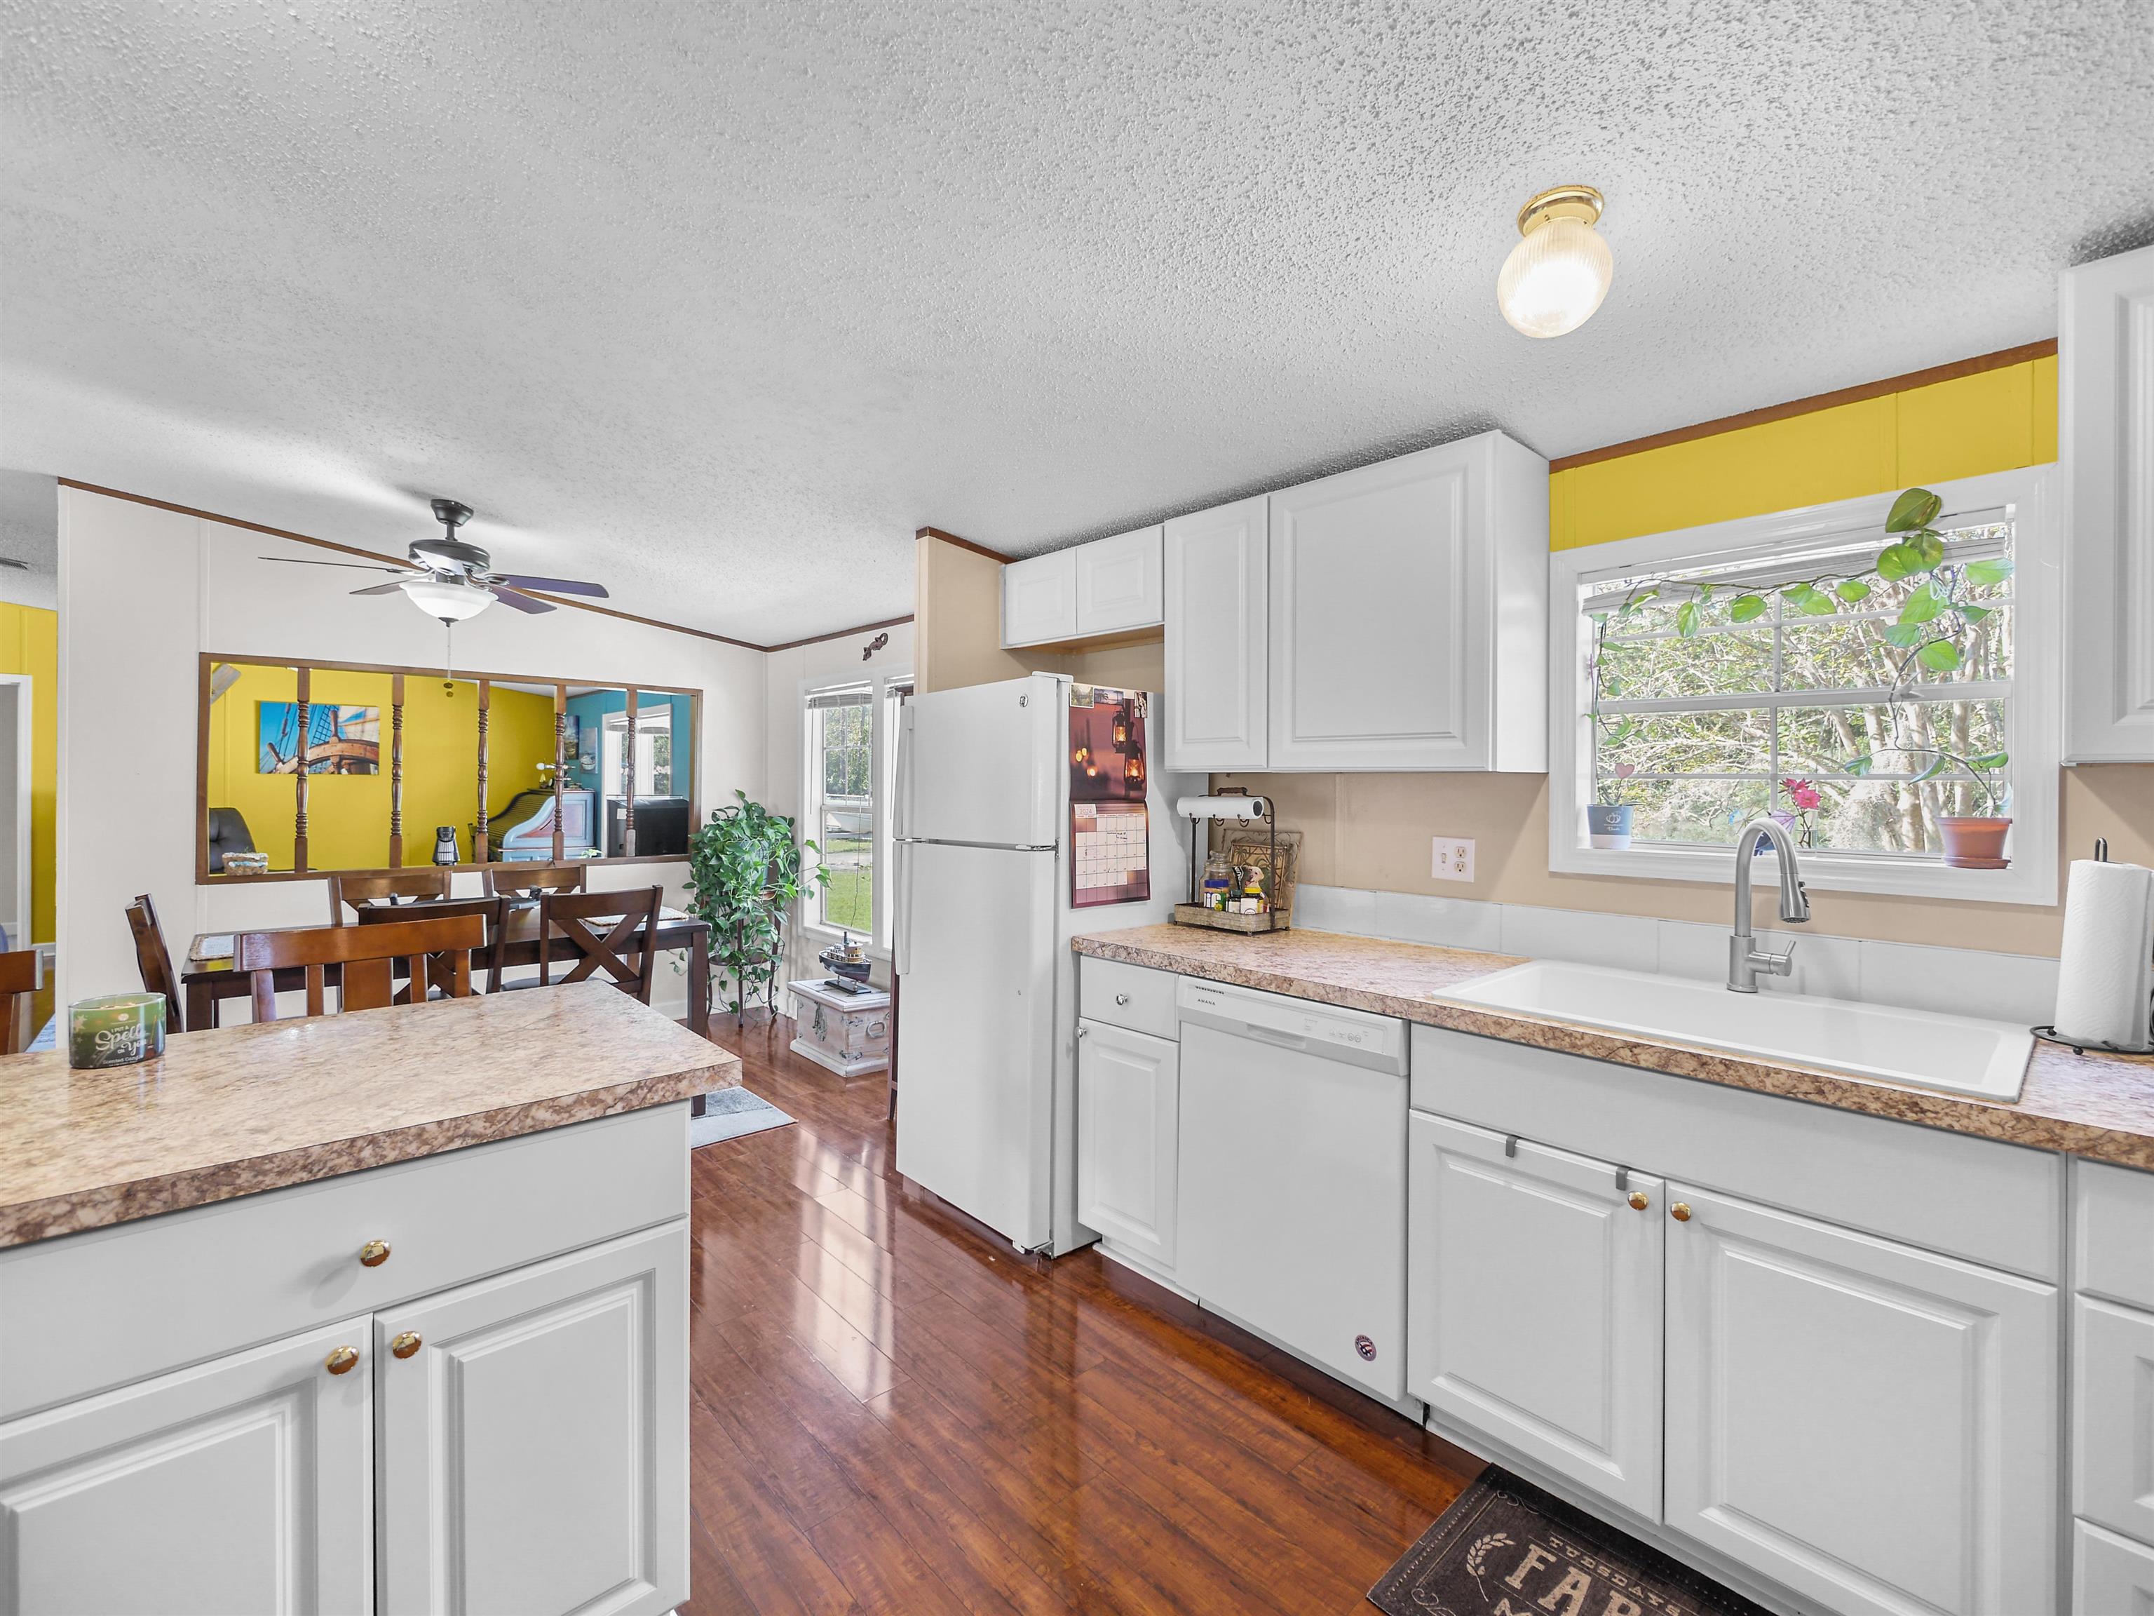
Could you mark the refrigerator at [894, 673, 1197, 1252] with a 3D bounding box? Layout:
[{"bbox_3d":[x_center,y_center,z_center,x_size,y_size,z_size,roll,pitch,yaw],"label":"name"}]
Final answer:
[{"bbox_3d":[-0.096,0.444,2.951,0.780,1.656,0.755,-1,2,-42],"label":"refrigerator"}]

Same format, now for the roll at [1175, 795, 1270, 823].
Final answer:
[{"bbox_3d":[0.434,0.002,2.645,0.067,0.067,0.295,-1,2,-42],"label":"roll"}]

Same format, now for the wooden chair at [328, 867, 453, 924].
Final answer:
[{"bbox_3d":[-2.886,0.772,3.704,0.450,0.940,0.540,-1,2,-42],"label":"wooden chair"}]

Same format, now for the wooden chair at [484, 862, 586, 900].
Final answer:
[{"bbox_3d":[-2.465,0.767,4.077,0.450,0.940,0.540,-1,2,-42],"label":"wooden chair"}]

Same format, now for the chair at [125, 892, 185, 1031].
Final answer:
[{"bbox_3d":[-2.982,0.784,3.123,0.540,0.940,0.450,-1,2,-42],"label":"chair"}]

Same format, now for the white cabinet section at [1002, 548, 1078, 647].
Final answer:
[{"bbox_3d":[-0.011,-0.719,3.125,0.340,0.295,0.384,0,1,-43],"label":"white cabinet section"}]

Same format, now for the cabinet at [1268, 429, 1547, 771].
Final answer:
[{"bbox_3d":[0.836,-0.467,2.245,0.320,0.750,0.595,-1,2,-42],"label":"cabinet"}]

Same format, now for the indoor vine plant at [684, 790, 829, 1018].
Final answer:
[{"bbox_3d":[-1.851,0.558,4.897,0.660,1.330,0.660,-1,2,-42],"label":"indoor vine plant"}]

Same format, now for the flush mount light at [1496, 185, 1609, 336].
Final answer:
[{"bbox_3d":[0.747,-0.837,1.355,0.158,0.187,0.158,9,-5,-41],"label":"flush mount light"}]

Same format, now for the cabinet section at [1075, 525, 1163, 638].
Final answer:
[{"bbox_3d":[0.249,-0.702,2.843,0.340,0.298,0.384,0,1,-43],"label":"cabinet section"}]

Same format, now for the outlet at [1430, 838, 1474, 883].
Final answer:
[{"bbox_3d":[0.996,0.138,2.308,0.010,0.114,0.117,-1,2,-42],"label":"outlet"}]

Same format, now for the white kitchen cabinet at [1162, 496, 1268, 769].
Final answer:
[{"bbox_3d":[0.512,-0.484,2.611,0.320,0.750,0.383,-1,2,-42],"label":"white kitchen cabinet"}]

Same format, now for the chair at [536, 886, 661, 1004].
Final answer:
[{"bbox_3d":[-1.947,0.782,3.487,0.450,0.940,0.540,-1,2,-42],"label":"chair"}]

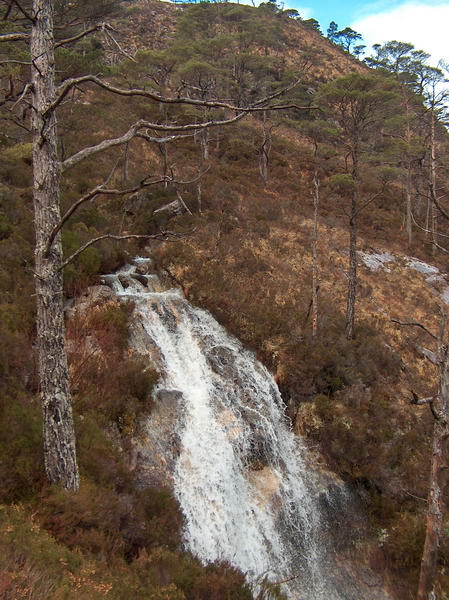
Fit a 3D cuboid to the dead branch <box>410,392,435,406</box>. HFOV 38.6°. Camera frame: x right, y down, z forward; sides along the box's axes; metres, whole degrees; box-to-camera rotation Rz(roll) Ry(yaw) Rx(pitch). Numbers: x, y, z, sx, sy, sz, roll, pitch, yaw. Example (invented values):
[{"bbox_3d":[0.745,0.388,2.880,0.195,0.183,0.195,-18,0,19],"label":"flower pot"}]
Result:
[{"bbox_3d":[2.472,1.242,8.000,0.300,0.175,0.170,0,5,0],"label":"dead branch"}]

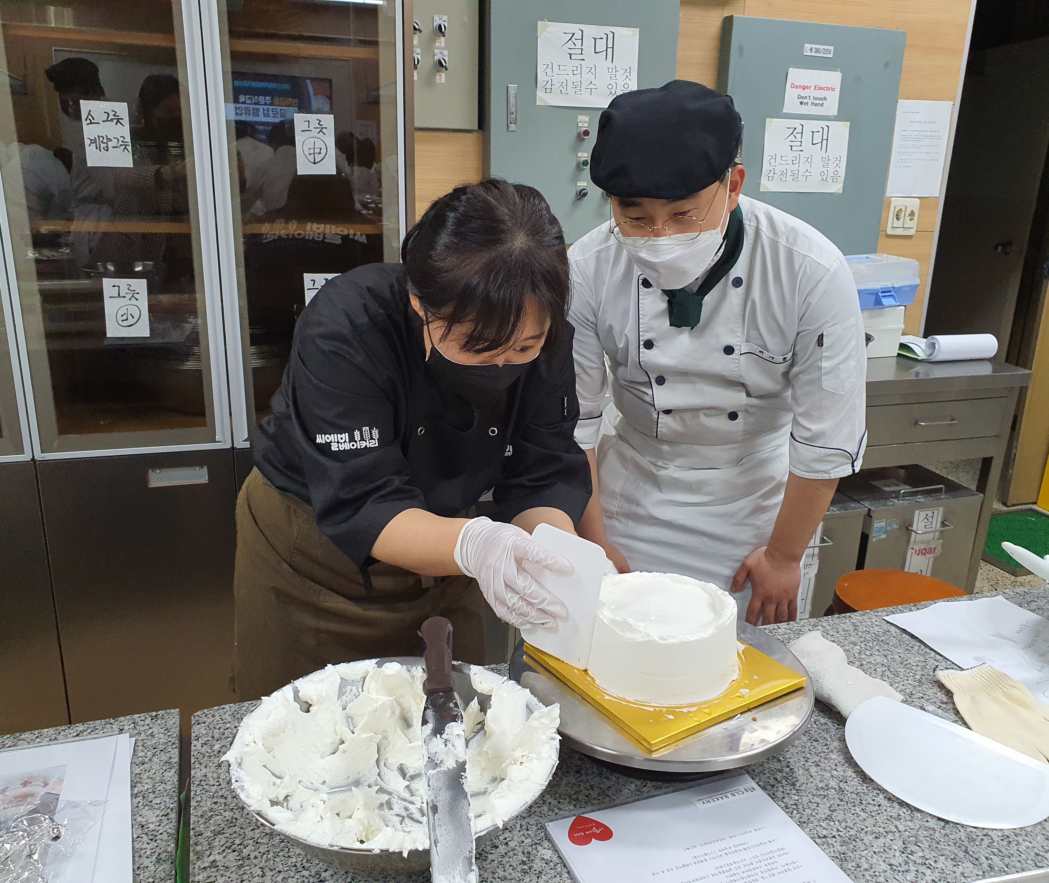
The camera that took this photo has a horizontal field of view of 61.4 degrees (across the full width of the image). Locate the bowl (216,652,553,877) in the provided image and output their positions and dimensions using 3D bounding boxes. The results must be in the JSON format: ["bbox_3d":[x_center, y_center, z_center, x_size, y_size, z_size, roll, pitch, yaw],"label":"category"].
[{"bbox_3d":[-0.106,0.290,0.751,0.270,0.095,0.270,2,17,0],"label":"bowl"}]

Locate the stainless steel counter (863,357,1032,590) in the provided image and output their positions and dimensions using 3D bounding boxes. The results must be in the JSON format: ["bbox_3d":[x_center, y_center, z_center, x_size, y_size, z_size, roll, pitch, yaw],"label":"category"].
[{"bbox_3d":[0.621,0.170,2.698,1.500,0.852,0.600,-4,18,-17],"label":"stainless steel counter"}]

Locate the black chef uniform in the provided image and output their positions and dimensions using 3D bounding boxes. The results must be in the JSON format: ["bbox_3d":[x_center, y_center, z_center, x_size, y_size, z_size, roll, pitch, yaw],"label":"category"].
[{"bbox_3d":[-0.139,0.162,1.141,0.450,0.770,0.480,-8,20,-28],"label":"black chef uniform"}]

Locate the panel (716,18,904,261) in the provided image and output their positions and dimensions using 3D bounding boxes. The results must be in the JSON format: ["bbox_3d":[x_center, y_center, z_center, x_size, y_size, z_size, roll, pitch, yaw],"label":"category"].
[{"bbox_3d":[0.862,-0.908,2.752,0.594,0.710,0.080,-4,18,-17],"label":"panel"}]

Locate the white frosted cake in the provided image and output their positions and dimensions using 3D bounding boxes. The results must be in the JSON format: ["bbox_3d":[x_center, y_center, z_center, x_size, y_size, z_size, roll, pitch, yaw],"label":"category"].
[{"bbox_3d":[0.140,0.194,0.888,0.150,0.067,0.150,2,17,0],"label":"white frosted cake"}]

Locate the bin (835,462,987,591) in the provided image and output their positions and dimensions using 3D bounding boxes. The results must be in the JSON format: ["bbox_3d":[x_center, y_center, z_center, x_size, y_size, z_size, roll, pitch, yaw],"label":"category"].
[{"bbox_3d":[1.072,0.330,2.792,0.410,0.515,0.470,-4,18,-17],"label":"bin"}]

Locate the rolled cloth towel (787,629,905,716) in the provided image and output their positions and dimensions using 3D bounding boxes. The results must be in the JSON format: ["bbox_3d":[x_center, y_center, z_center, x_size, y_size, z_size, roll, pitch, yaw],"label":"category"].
[{"bbox_3d":[0.349,0.262,0.989,0.090,0.030,0.170,-4,18,-17],"label":"rolled cloth towel"}]

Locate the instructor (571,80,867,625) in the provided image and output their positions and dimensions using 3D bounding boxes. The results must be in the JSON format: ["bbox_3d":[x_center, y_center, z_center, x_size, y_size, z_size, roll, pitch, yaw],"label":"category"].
[{"bbox_3d":[0.298,0.186,1.551,0.500,1.493,0.570,6,18,14],"label":"instructor"}]

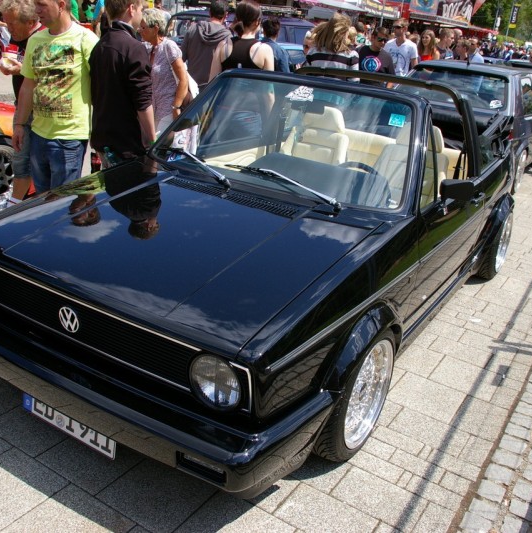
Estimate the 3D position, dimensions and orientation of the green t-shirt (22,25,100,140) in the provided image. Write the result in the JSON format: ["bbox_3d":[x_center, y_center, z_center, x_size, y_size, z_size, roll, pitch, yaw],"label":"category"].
[{"bbox_3d":[-1.274,-1.135,3.700,0.480,0.680,0.270,7,20,6],"label":"green t-shirt"}]

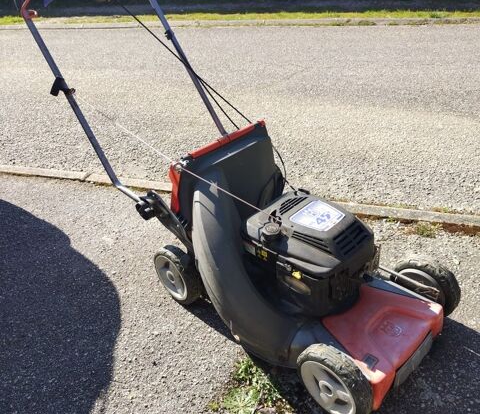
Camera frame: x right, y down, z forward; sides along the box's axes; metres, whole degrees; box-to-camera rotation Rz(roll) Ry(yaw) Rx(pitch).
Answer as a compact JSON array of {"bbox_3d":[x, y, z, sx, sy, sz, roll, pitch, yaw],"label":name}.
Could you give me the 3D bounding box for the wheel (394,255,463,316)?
[{"bbox_3d":[0.567,0.254,1.483,0.053,0.208,0.208,-30,39,-34],"label":"wheel"}]

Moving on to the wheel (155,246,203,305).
[{"bbox_3d":[-0.213,0.234,1.645,0.053,0.210,0.210,-30,39,-34],"label":"wheel"}]

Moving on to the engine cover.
[{"bbox_3d":[0.208,0.119,1.425,0.260,0.204,0.326,-30,39,-34],"label":"engine cover"}]

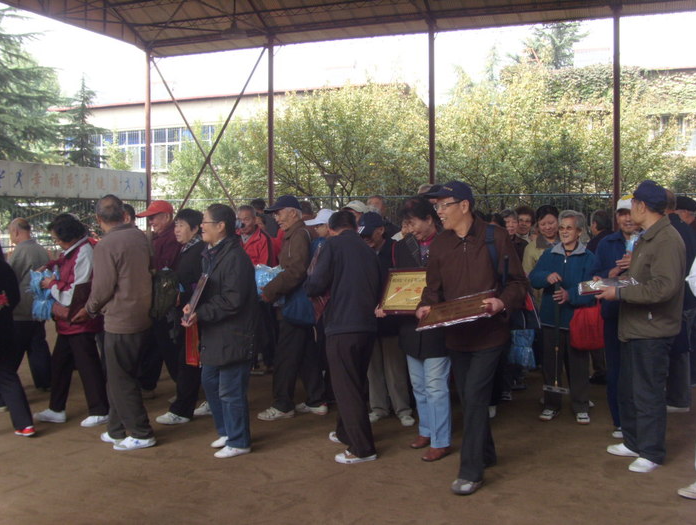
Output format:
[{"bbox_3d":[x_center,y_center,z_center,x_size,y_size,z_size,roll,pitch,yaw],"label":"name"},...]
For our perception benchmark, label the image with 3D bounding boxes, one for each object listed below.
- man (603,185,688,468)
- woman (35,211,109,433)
[{"bbox_3d":[1.768,0.364,4.335,0.460,1.700,0.480,0,4,3],"label":"man"},{"bbox_3d":[-2.027,0.416,5.308,0.540,1.558,0.470,0,3,-3],"label":"woman"}]

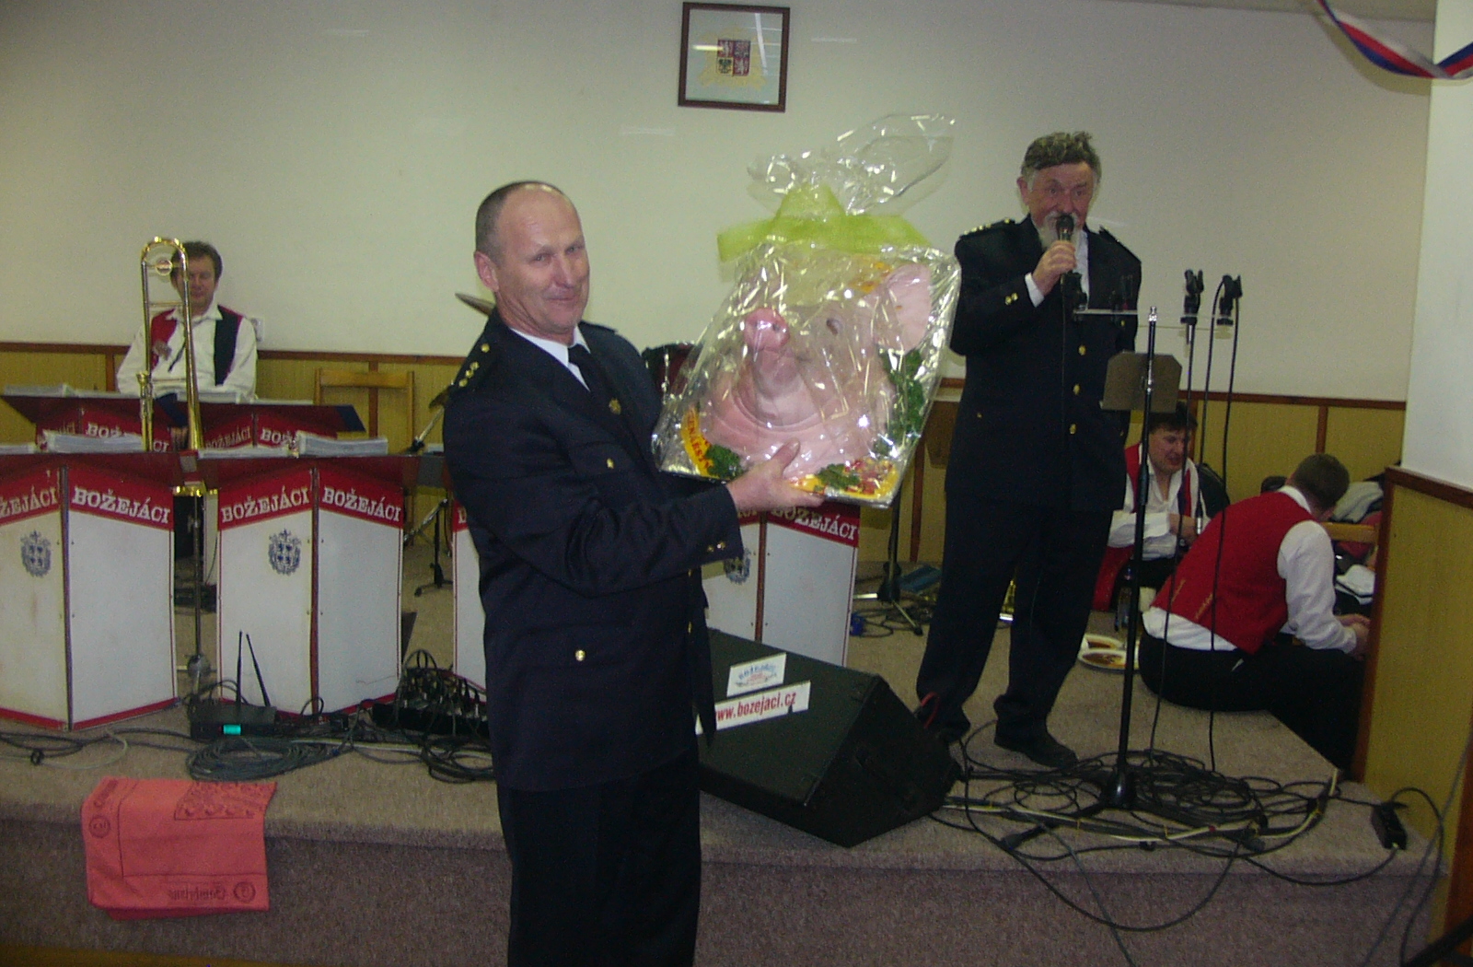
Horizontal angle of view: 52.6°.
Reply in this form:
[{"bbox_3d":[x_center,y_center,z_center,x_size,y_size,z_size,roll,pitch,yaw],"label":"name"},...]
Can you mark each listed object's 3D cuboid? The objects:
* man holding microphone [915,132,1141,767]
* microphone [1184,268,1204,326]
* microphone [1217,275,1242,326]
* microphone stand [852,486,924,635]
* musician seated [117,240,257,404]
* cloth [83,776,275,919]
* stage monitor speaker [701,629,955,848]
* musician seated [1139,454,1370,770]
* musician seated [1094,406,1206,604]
[{"bbox_3d":[0.836,-0.099,4.223,0.570,1.770,0.460,-1,8,-25],"label":"man holding microphone"},{"bbox_3d":[1.142,-0.462,3.717,0.054,0.142,0.065,2,7,0],"label":"microphone"},{"bbox_3d":[1.231,-0.455,3.719,0.063,0.128,0.065,2,7,0],"label":"microphone"},{"bbox_3d":[0.665,-0.083,5.968,0.550,1.300,0.550,2,7,0],"label":"microphone stand"},{"bbox_3d":[-2.201,-0.281,6.083,0.570,1.400,0.800,1,7,-12],"label":"musician seated"},{"bbox_3d":[-1.323,0.881,3.583,0.430,0.240,0.310,2,7,0],"label":"cloth"},{"bbox_3d":[0.122,0.609,3.803,0.680,0.405,0.630,9,10,42],"label":"stage monitor speaker"},{"bbox_3d":[1.767,0.450,5.056,0.850,1.120,0.580,-2,8,-30],"label":"musician seated"},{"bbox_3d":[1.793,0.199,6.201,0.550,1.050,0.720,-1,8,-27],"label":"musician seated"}]

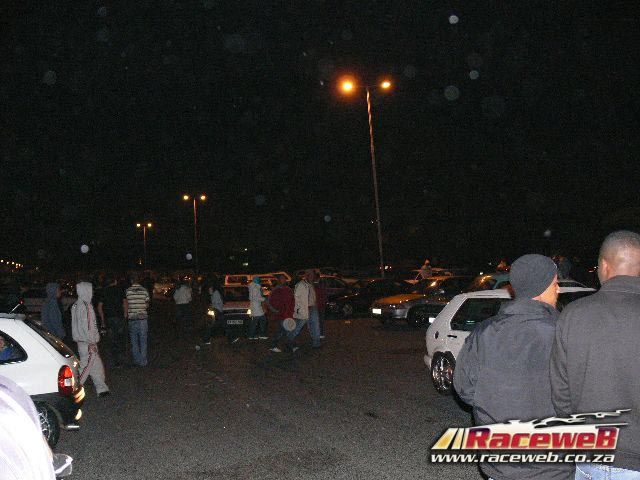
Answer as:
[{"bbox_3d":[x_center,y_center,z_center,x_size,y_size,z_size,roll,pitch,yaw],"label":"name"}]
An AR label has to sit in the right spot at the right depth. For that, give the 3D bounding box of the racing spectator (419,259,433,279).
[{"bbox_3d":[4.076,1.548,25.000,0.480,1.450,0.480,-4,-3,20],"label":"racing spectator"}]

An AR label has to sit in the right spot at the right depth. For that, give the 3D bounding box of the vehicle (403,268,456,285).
[{"bbox_3d":[6.892,2.589,40.000,4.200,1.420,1.700,-2,-3,-18],"label":"vehicle"}]

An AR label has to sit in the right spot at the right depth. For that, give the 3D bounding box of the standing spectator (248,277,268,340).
[{"bbox_3d":[-1.644,1.839,17.300,0.460,1.660,0.500,-2,-3,-15],"label":"standing spectator"}]

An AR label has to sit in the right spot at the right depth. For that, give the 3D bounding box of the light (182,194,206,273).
[{"bbox_3d":[-13.360,0.537,70.000,2.400,10.700,0.400,-3,-3,0],"label":"light"}]

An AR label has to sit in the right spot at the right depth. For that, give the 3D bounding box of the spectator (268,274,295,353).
[{"bbox_3d":[-0.823,1.610,14.200,0.580,1.720,0.520,-3,-3,5],"label":"spectator"}]

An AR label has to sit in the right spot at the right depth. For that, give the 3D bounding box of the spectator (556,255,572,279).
[{"bbox_3d":[7.179,1.344,19.000,0.350,1.770,0.500,-1,-3,-31],"label":"spectator"}]

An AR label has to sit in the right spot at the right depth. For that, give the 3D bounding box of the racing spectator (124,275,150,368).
[{"bbox_3d":[-3.539,1.618,12.550,0.540,1.760,0.340,-2,-3,-8],"label":"racing spectator"}]

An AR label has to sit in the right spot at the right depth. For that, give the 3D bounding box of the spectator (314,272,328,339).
[{"bbox_3d":[0.026,1.722,17.100,0.420,1.730,0.500,-2,-3,-10],"label":"spectator"}]

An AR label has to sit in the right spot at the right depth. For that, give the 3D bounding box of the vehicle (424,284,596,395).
[{"bbox_3d":[2.854,1.276,7.932,1.640,1.410,3.900,-1,-3,-23],"label":"vehicle"}]

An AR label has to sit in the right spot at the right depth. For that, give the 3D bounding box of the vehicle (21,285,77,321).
[{"bbox_3d":[-13.848,3.368,33.500,4.200,1.450,1.700,-4,-3,15],"label":"vehicle"}]

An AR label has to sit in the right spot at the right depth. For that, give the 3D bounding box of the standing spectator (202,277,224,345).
[{"bbox_3d":[-2.732,1.803,16.600,0.500,1.680,0.500,-3,-3,-6],"label":"standing spectator"}]

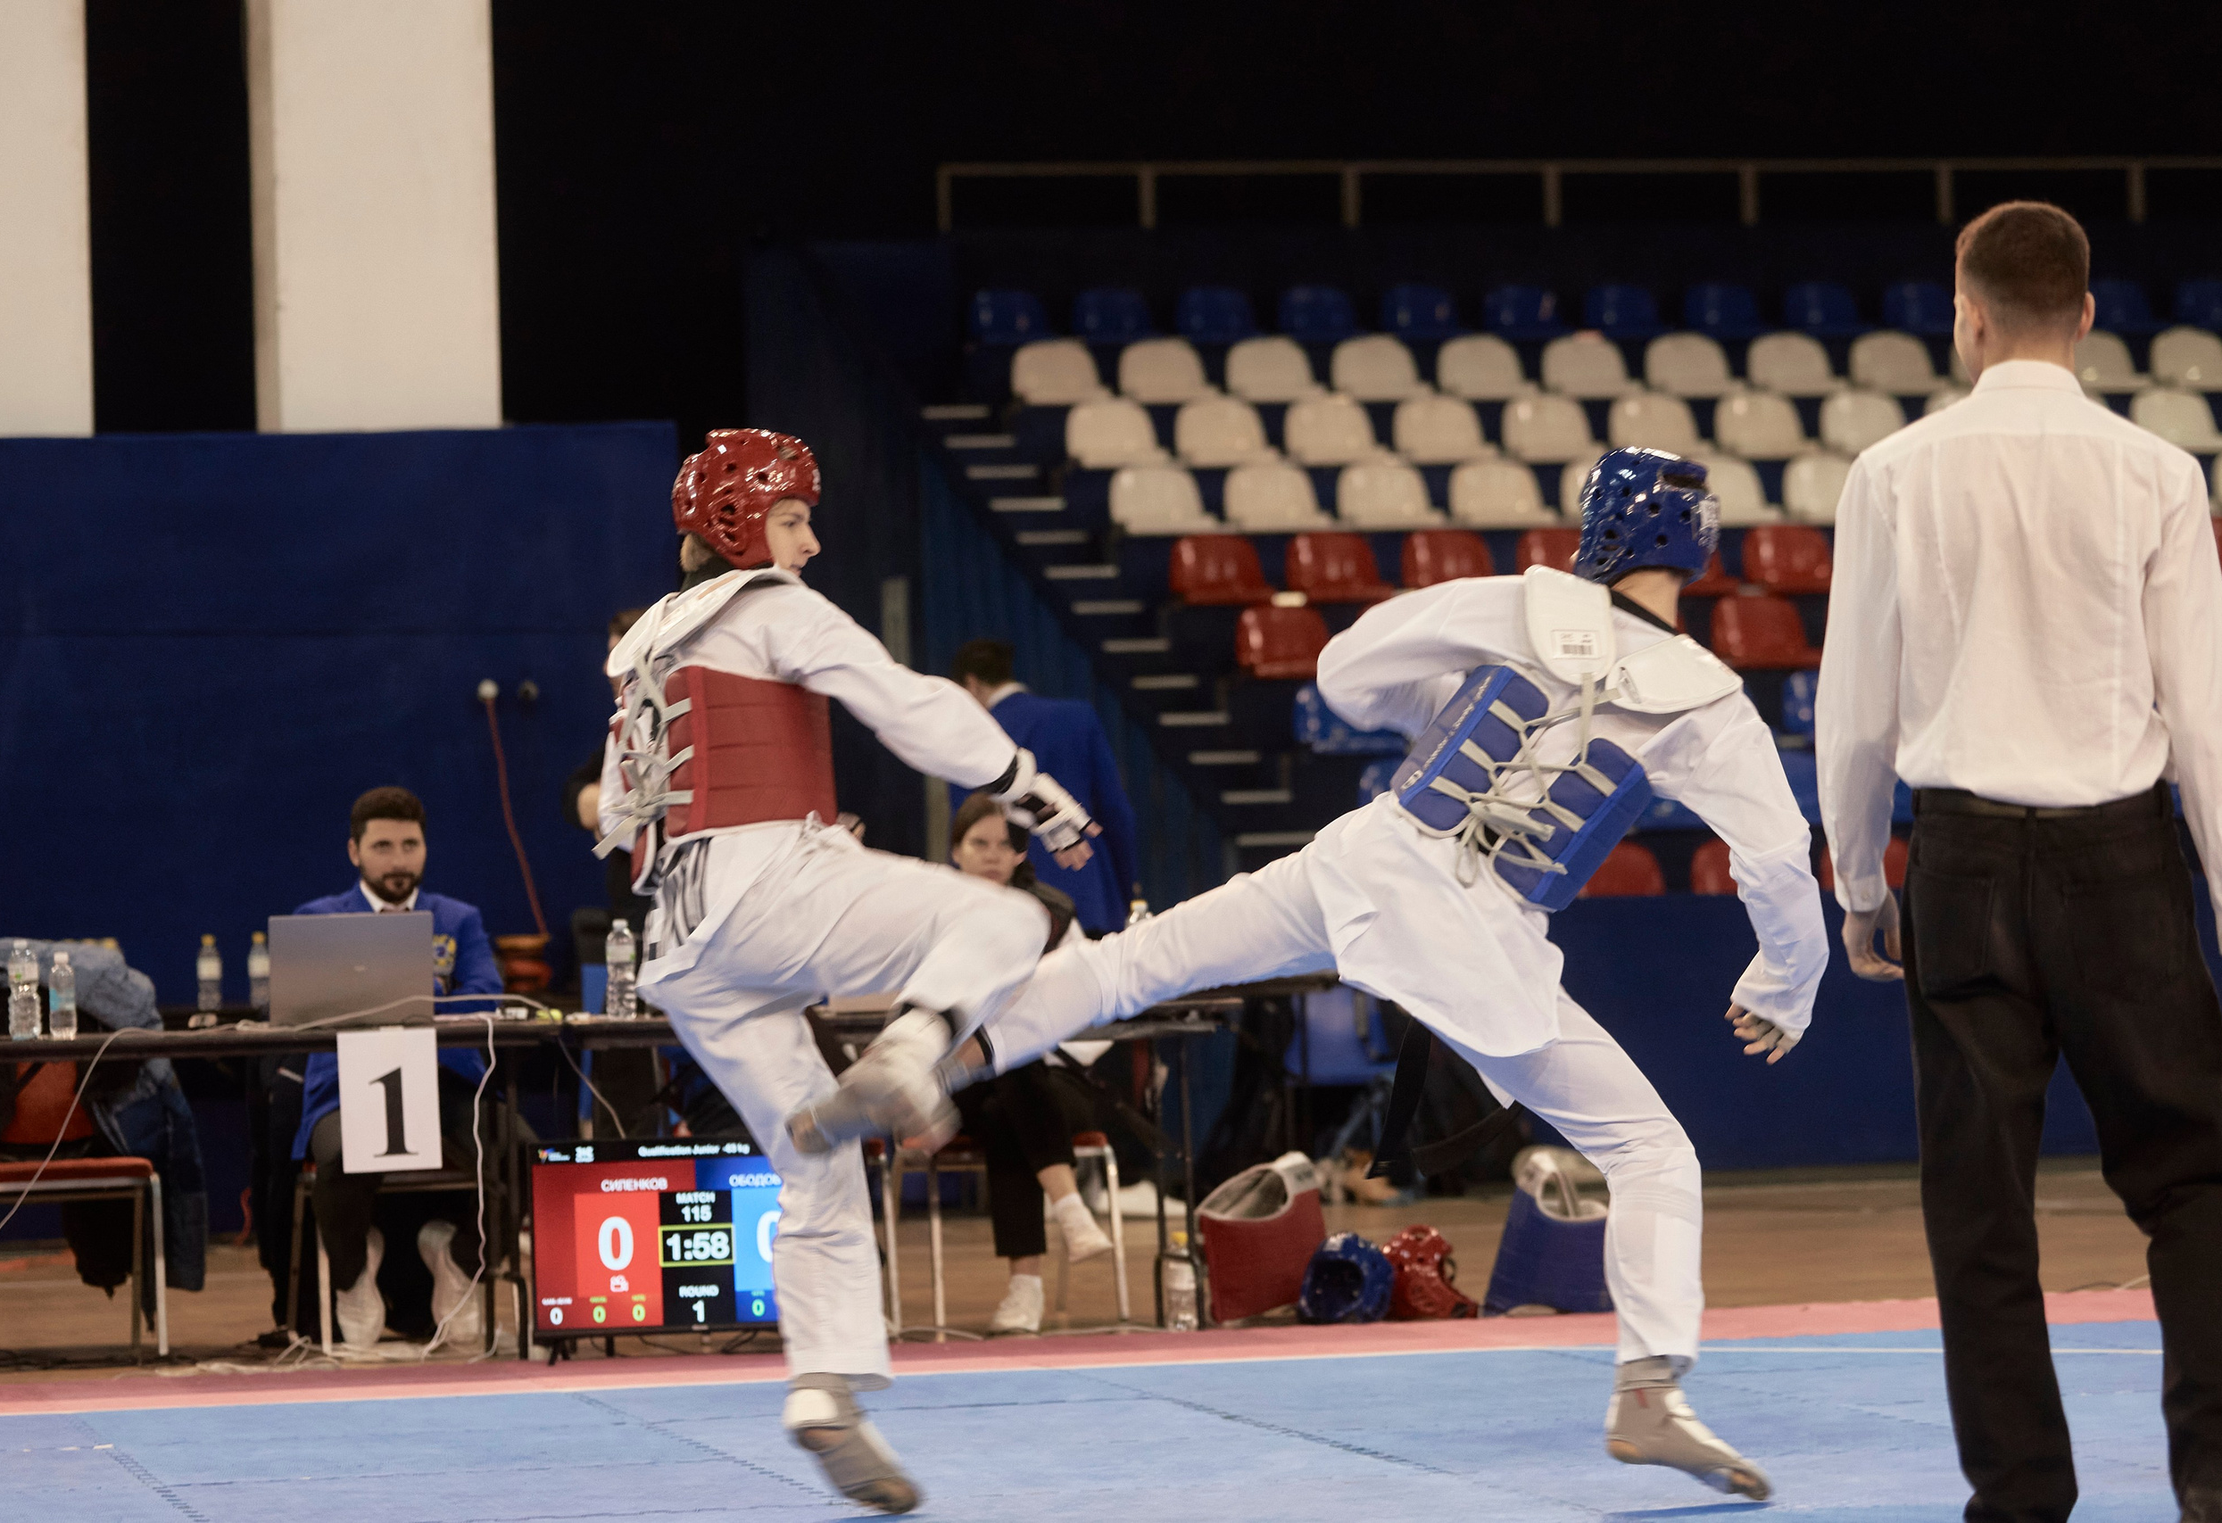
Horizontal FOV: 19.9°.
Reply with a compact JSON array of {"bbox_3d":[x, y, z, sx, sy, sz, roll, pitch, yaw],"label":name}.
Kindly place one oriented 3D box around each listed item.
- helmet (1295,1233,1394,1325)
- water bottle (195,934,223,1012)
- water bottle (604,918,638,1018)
[{"bbox_3d":[0.540,1.184,14.600,0.200,0.208,0.230,-2,-2,19],"label":"helmet"},{"bbox_3d":[-2.559,0.602,18.000,0.064,0.222,0.064,-2,-2,0],"label":"water bottle"},{"bbox_3d":[-1.108,0.466,14.350,0.068,0.222,0.068,-1,-2,-13],"label":"water bottle"}]

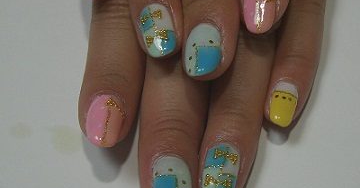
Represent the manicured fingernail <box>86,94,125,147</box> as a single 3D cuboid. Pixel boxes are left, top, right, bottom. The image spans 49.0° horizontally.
[{"bbox_3d":[-0.023,0.008,0.121,0.011,0.003,0.016,7,74,0],"label":"manicured fingernail"}]

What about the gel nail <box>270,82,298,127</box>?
[{"bbox_3d":[0.032,0.003,0.122,0.008,0.003,0.014,8,77,14],"label":"gel nail"}]

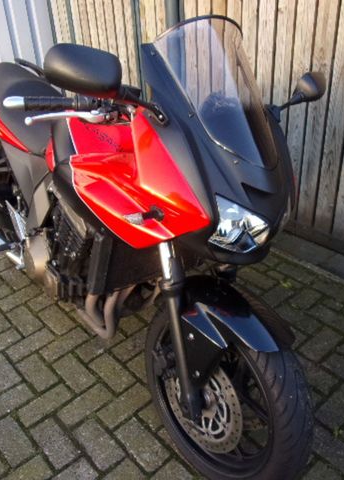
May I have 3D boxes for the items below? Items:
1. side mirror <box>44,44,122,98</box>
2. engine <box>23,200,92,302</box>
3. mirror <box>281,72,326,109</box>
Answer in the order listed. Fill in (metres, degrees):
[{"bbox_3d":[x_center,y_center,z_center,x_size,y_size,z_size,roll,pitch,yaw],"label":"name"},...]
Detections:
[{"bbox_3d":[-0.156,-0.297,0.786,0.148,0.086,0.075,-2,29,-32],"label":"side mirror"},{"bbox_3d":[-0.233,0.031,1.559,0.440,0.480,0.450,-13,31,-37],"label":"engine"},{"bbox_3d":[0.356,-0.396,1.178,0.080,0.100,0.200,30,39,34],"label":"mirror"}]

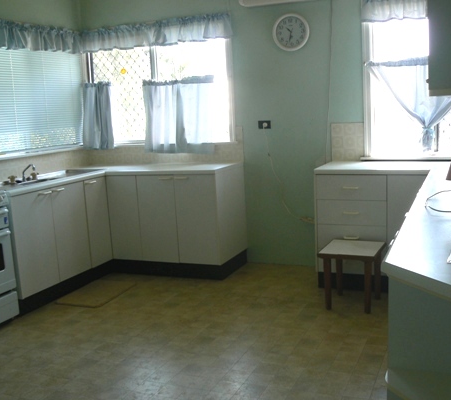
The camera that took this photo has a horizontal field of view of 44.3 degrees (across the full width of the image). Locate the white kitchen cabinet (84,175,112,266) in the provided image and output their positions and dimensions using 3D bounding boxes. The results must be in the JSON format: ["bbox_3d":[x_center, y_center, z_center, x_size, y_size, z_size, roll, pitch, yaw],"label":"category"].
[{"bbox_3d":[-1.329,0.178,4.801,0.570,0.739,0.301,1,10,23],"label":"white kitchen cabinet"}]

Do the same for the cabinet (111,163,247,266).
[{"bbox_3d":[-0.410,0.099,4.886,1.030,0.771,0.590,1,10,23],"label":"cabinet"}]

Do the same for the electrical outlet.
[{"bbox_3d":[0.336,-0.642,4.753,0.116,0.070,0.020,1,10,23],"label":"electrical outlet"}]

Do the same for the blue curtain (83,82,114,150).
[{"bbox_3d":[-1.221,-0.811,5.341,0.365,0.616,0.070,1,10,23],"label":"blue curtain"}]

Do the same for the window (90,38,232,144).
[{"bbox_3d":[-0.657,-0.984,5.132,1.510,0.932,0.080,1,10,23],"label":"window"}]

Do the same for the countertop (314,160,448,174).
[{"bbox_3d":[1.175,-0.240,4.149,0.886,0.036,0.600,1,10,23],"label":"countertop"}]

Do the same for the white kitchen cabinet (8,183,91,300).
[{"bbox_3d":[-1.546,0.270,4.300,0.570,0.739,0.805,1,10,23],"label":"white kitchen cabinet"}]

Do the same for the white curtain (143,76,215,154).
[{"bbox_3d":[-0.424,-0.759,5.006,0.725,0.666,0.070,1,10,23],"label":"white curtain"}]

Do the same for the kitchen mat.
[{"bbox_3d":[-1.001,0.728,4.387,0.375,0.010,0.625,1,10,23],"label":"kitchen mat"}]

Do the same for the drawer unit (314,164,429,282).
[{"bbox_3d":[1.155,0.146,4.229,0.796,0.758,0.590,1,10,23],"label":"drawer unit"}]

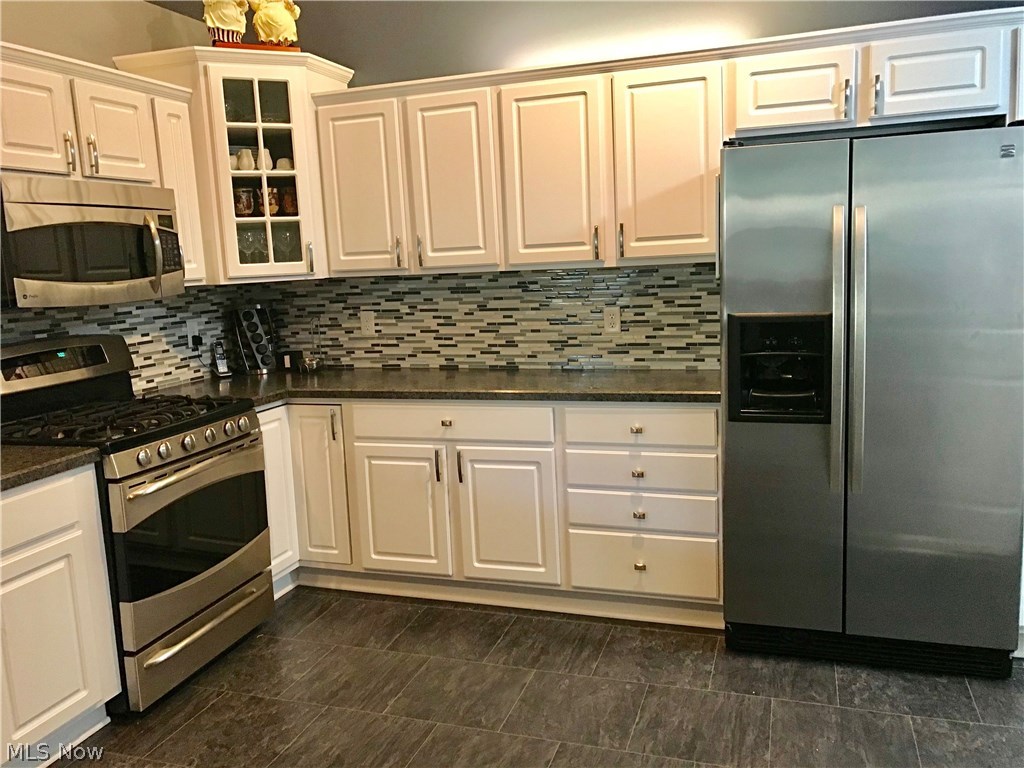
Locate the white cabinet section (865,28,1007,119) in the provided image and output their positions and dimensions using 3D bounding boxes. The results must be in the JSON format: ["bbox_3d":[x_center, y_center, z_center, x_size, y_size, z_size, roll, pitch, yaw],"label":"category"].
[{"bbox_3d":[1.505,-1.086,2.998,0.450,0.270,0.310,0,9,18],"label":"white cabinet section"}]

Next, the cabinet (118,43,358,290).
[{"bbox_3d":[-1.216,-0.951,3.814,1.008,0.937,0.786,-7,10,-26],"label":"cabinet"}]

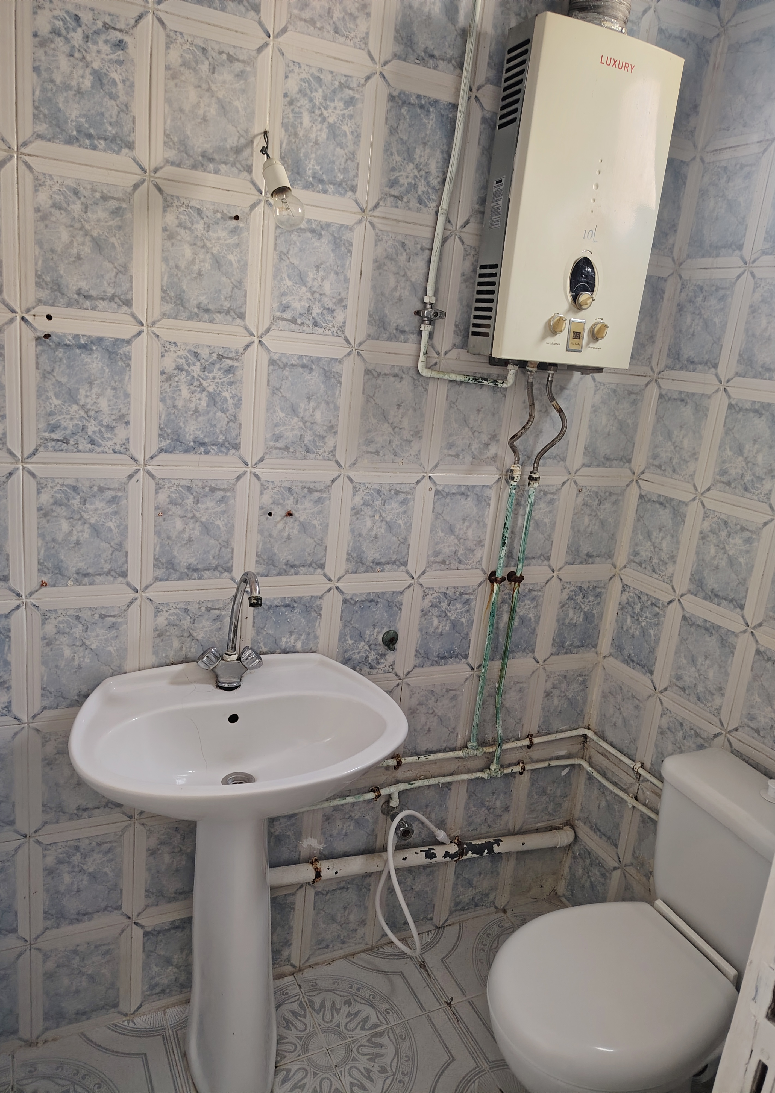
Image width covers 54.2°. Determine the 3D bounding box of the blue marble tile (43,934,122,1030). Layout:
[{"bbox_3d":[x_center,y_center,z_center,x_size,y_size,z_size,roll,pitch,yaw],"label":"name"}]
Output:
[{"bbox_3d":[-0.660,0.937,1.647,0.156,0.205,0.012,-1,16,-26],"label":"blue marble tile"}]

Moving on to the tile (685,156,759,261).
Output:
[{"bbox_3d":[0.741,-0.746,1.676,0.012,0.204,0.157,-1,16,-26],"label":"tile"}]

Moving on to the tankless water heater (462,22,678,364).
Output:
[{"bbox_3d":[0.380,-0.683,1.550,0.333,0.602,0.138,-1,16,-26],"label":"tankless water heater"}]

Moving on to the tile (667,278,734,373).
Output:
[{"bbox_3d":[0.719,-0.508,1.744,0.015,0.205,0.150,-2,16,-27],"label":"tile"}]

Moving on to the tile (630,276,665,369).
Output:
[{"bbox_3d":[0.579,-0.530,1.791,0.157,0.204,0.012,-1,16,-26],"label":"tile"}]

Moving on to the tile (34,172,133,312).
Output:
[{"bbox_3d":[-0.504,-0.501,1.260,0.150,0.199,0.010,-1,16,-26],"label":"tile"}]

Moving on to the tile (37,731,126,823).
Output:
[{"bbox_3d":[-0.612,0.456,1.534,0.158,0.207,0.012,-1,17,-26],"label":"tile"}]

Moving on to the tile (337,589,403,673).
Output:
[{"bbox_3d":[-0.041,0.202,1.731,0.156,0.205,0.012,-1,16,-26],"label":"tile"}]

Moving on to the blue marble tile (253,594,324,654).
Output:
[{"bbox_3d":[-0.223,0.206,1.647,0.158,0.207,0.012,-1,17,-26],"label":"blue marble tile"}]

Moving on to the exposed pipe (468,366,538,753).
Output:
[{"bbox_3d":[0.262,0.062,1.761,0.070,0.950,0.080,-1,16,-26],"label":"exposed pipe"}]

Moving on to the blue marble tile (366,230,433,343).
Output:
[{"bbox_3d":[0.035,-0.522,1.542,0.158,0.207,0.012,-1,17,-26],"label":"blue marble tile"}]

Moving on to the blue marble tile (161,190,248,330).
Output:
[{"bbox_3d":[-0.329,-0.513,1.365,0.158,0.207,0.012,-1,17,-26],"label":"blue marble tile"}]

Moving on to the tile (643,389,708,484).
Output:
[{"bbox_3d":[0.700,-0.267,1.827,0.012,0.207,0.161,-1,17,-26],"label":"tile"}]

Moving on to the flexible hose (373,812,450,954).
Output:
[{"bbox_3d":[0.057,0.843,1.859,0.185,0.465,0.090,-1,16,-26],"label":"flexible hose"}]

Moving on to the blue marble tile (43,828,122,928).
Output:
[{"bbox_3d":[-0.635,0.696,1.585,0.156,0.205,0.012,-1,16,-26],"label":"blue marble tile"}]

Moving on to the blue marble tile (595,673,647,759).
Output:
[{"bbox_3d":[0.624,0.457,2.020,0.012,0.207,0.161,-1,17,-26],"label":"blue marble tile"}]

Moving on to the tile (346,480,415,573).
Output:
[{"bbox_3d":[-0.016,-0.043,1.646,0.146,0.203,0.010,-1,16,-26],"label":"tile"}]

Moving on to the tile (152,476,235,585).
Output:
[{"bbox_3d":[-0.375,-0.033,1.471,0.151,0.204,0.010,-1,16,-26],"label":"tile"}]

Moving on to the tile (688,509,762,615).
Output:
[{"bbox_3d":[0.751,0.028,1.696,0.010,0.203,0.144,-1,16,-26],"label":"tile"}]

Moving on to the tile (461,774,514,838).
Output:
[{"bbox_3d":[0.265,0.677,2.011,0.143,0.187,0.010,-1,16,-26],"label":"tile"}]

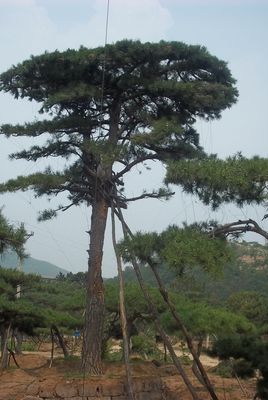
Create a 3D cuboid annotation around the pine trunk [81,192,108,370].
[{"bbox_3d":[-0.870,1.947,15.000,0.470,4.080,0.460,3,-10,-3],"label":"pine trunk"}]

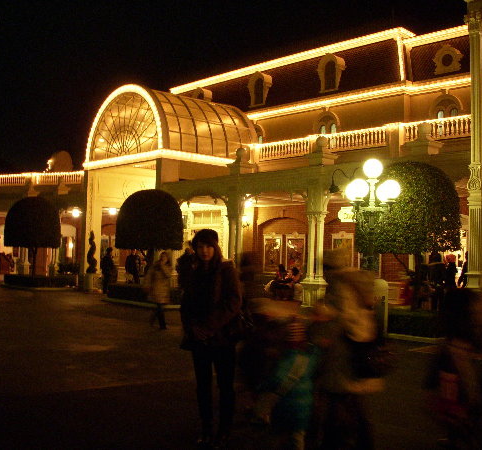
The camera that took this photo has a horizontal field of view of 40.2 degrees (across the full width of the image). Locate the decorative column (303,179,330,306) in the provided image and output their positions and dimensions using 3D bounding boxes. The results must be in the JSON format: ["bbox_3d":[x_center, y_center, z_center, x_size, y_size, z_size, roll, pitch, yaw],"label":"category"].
[{"bbox_3d":[2.084,0.503,18.300,0.500,3.550,0.580,4,-3,-44],"label":"decorative column"}]

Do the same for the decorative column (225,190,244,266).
[{"bbox_3d":[-0.157,0.616,20.700,0.500,3.410,0.560,4,-3,-44],"label":"decorative column"}]

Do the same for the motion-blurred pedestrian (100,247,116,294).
[{"bbox_3d":[-4.601,1.528,22.700,0.420,1.620,0.500,2,-2,0],"label":"motion-blurred pedestrian"}]

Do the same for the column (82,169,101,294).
[{"bbox_3d":[-5.406,0.178,23.900,0.550,4.340,0.620,4,-3,-44],"label":"column"}]

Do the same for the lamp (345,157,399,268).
[{"bbox_3d":[2.456,0.383,12.300,1.100,3.270,1.100,-1,-3,41],"label":"lamp"}]

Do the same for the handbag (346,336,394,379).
[{"bbox_3d":[0.900,0.939,4.650,0.310,0.280,0.150,2,-2,0],"label":"handbag"}]

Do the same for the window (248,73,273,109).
[{"bbox_3d":[0.716,-4.941,24.200,0.500,1.250,0.850,4,-3,-44],"label":"window"}]

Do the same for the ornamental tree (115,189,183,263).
[{"bbox_3d":[-2.778,0.520,20.000,2.080,3.300,2.080,4,-3,-44],"label":"ornamental tree"}]

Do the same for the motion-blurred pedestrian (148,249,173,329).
[{"bbox_3d":[-1.559,1.233,12.600,0.480,1.500,0.450,1,-2,3],"label":"motion-blurred pedestrian"}]

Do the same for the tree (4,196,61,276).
[{"bbox_3d":[-7.875,0.579,25.000,2.100,3.340,2.100,4,-3,-44],"label":"tree"}]

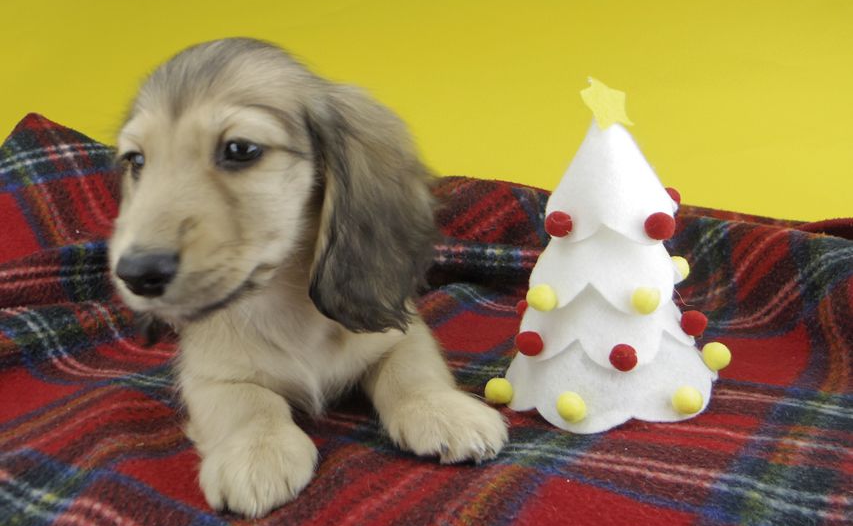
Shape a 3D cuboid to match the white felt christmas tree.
[{"bbox_3d":[0.082,-0.010,0.304,0.114,0.143,0.111,-3,17,9],"label":"white felt christmas tree"}]

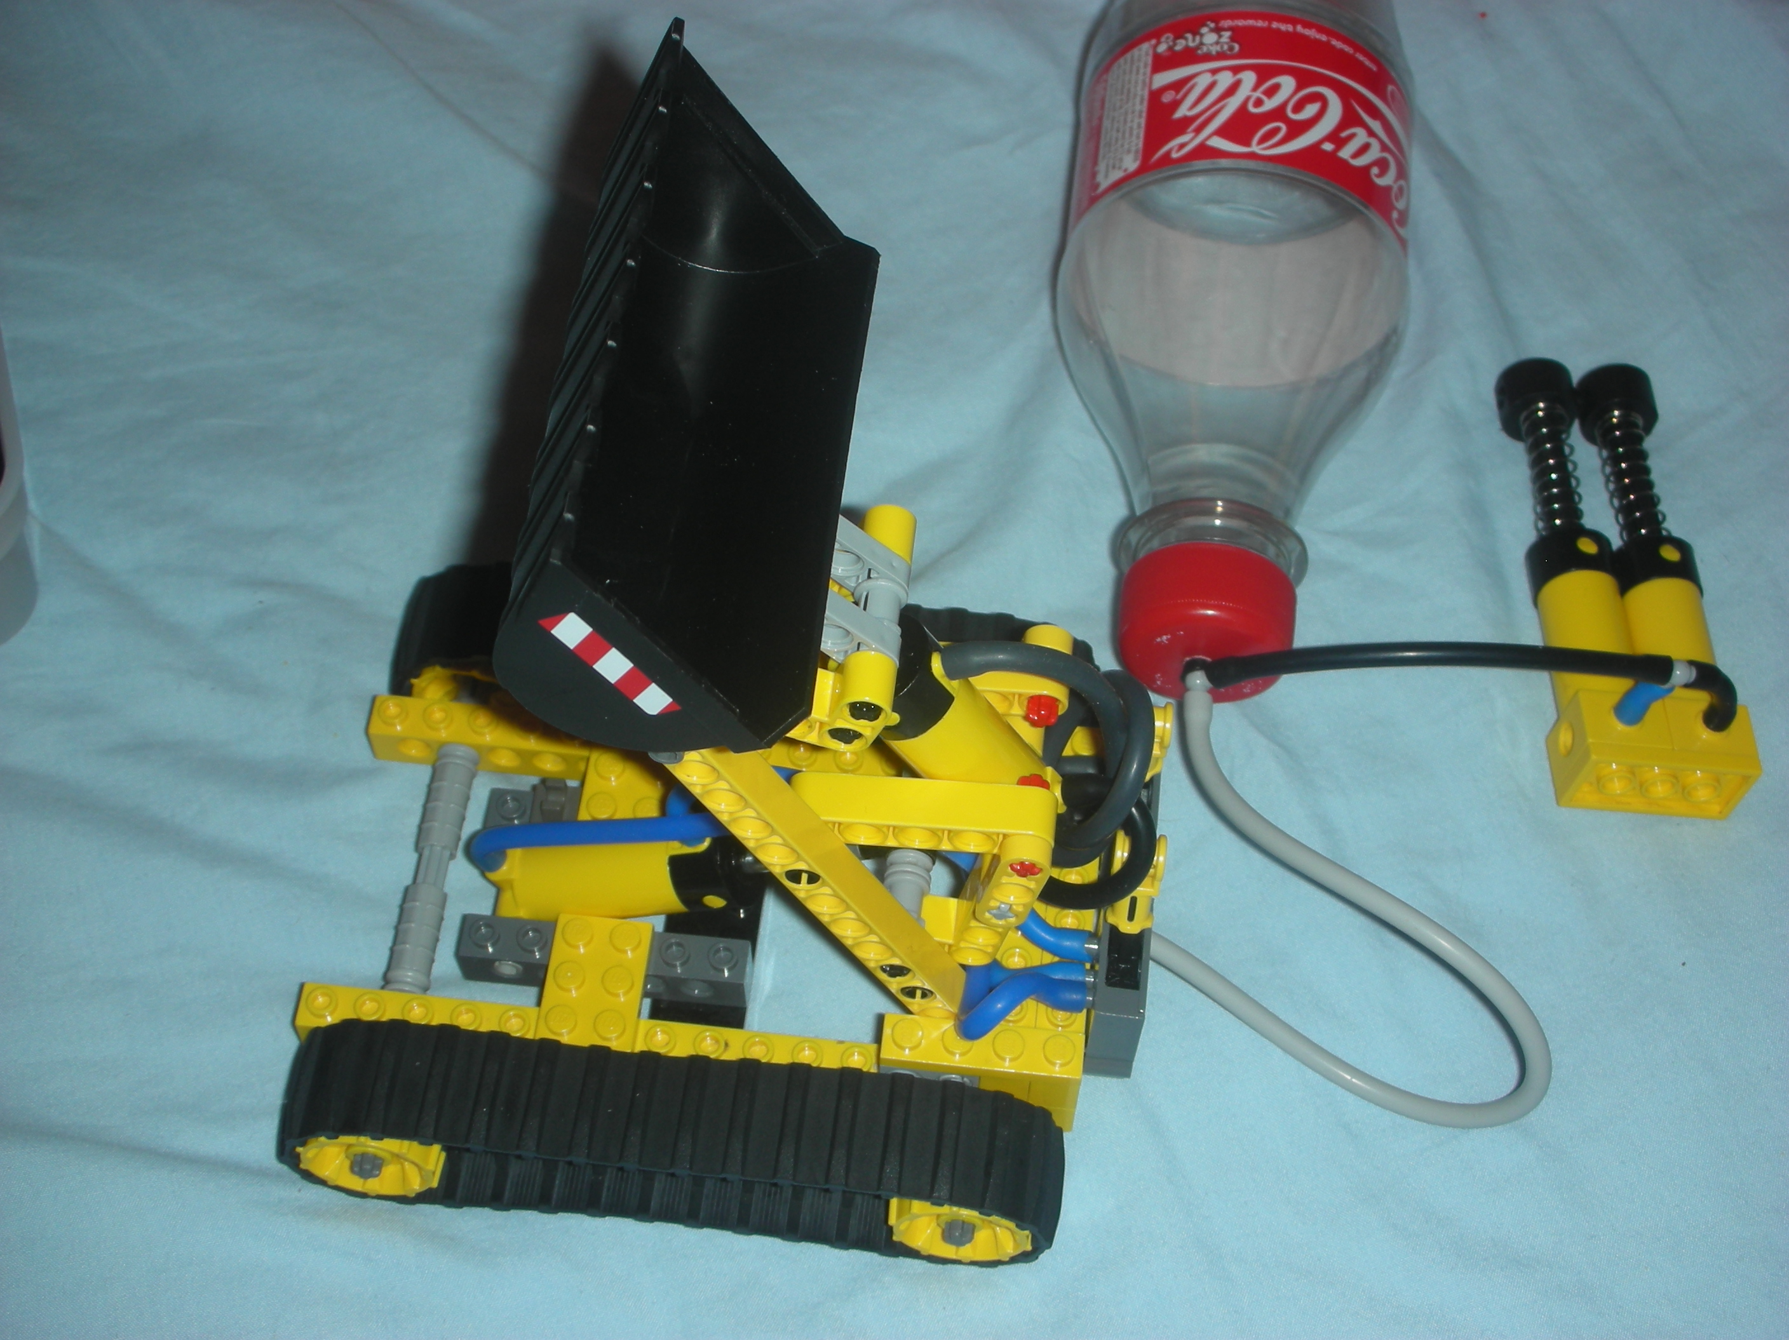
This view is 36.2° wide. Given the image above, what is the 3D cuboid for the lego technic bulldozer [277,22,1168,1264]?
[{"bbox_3d":[-0.025,0.001,0.401,0.139,0.178,0.107,6,58,3],"label":"lego technic bulldozer"}]

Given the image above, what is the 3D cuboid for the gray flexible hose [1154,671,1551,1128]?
[{"bbox_3d":[0.074,0.042,0.463,0.086,0.032,0.040,35,64,19],"label":"gray flexible hose"}]

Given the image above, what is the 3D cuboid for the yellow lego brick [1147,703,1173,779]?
[{"bbox_3d":[0.042,0.012,0.446,0.008,0.011,0.012,6,58,3],"label":"yellow lego brick"}]

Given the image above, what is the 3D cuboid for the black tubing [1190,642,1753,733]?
[{"bbox_3d":[0.100,0.003,0.478,0.099,0.021,0.011,0,58,-1],"label":"black tubing"}]

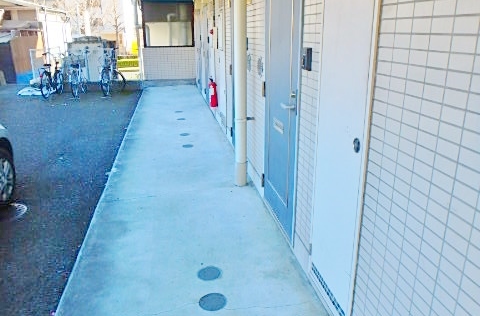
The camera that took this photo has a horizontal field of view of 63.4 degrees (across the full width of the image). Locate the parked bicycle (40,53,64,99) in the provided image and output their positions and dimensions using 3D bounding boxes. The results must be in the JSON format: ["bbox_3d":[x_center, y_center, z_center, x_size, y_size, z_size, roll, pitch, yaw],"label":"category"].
[{"bbox_3d":[-4.924,-2.168,10.175,0.580,1.060,1.750,-1,18,-1],"label":"parked bicycle"}]

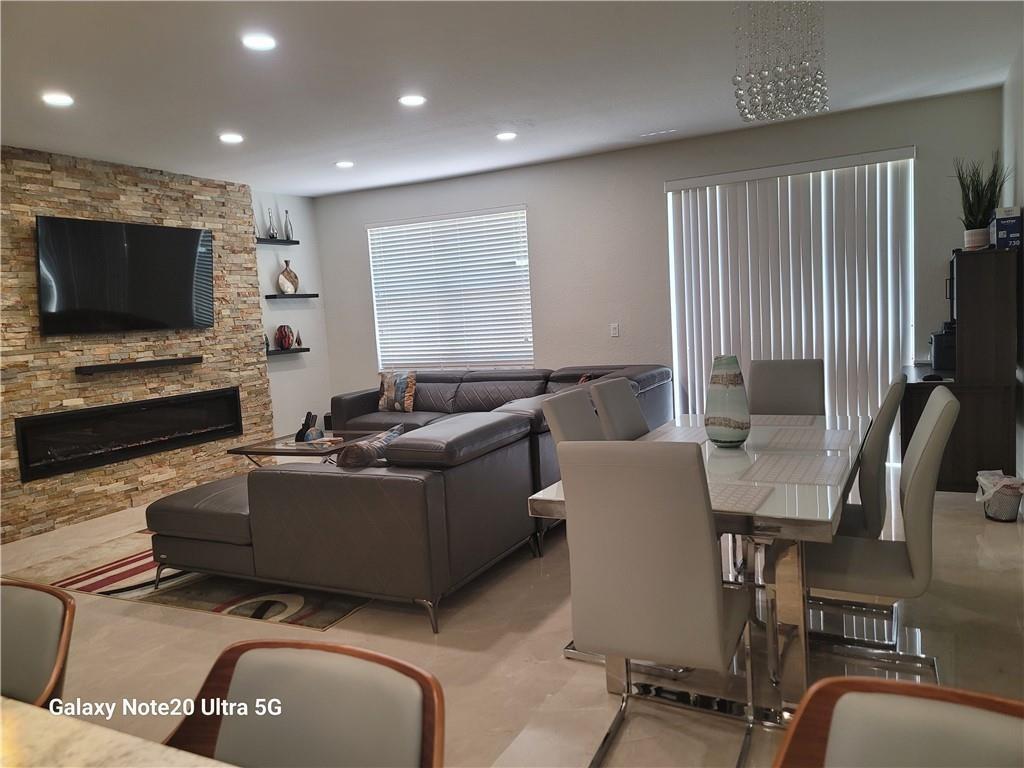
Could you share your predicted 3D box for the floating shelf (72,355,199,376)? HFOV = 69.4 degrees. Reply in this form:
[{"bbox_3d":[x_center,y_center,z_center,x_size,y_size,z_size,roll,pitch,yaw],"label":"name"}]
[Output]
[{"bbox_3d":[-2.900,-0.145,5.828,0.200,0.050,0.930,0,6,30],"label":"floating shelf"}]

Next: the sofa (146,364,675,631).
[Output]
[{"bbox_3d":[-0.738,0.459,5.277,2.830,0.885,3.520,0,6,28],"label":"sofa"}]

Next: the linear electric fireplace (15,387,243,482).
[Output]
[{"bbox_3d":[-2.966,0.355,5.951,0.130,0.440,1.900,0,6,30],"label":"linear electric fireplace"}]

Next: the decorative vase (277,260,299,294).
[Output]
[{"bbox_3d":[-2.260,-1.078,7.465,0.130,0.336,0.230,0,6,30],"label":"decorative vase"}]

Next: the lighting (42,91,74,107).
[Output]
[{"bbox_3d":[-2.524,-1.593,4.119,0.168,0.030,0.168,0,6,29],"label":"lighting"}]

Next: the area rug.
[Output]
[{"bbox_3d":[-1.229,0.944,5.141,2.364,0.012,3.017,0,6,27],"label":"area rug"}]

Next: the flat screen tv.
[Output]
[{"bbox_3d":[-2.986,-0.833,5.841,0.059,0.831,1.474,7,9,28],"label":"flat screen tv"}]

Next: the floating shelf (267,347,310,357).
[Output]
[{"bbox_3d":[-2.306,-0.312,7.379,0.200,0.038,0.600,0,6,30],"label":"floating shelf"}]

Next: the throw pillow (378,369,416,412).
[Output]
[{"bbox_3d":[-1.099,0.072,7.068,0.415,0.406,0.139,0,-8,29],"label":"throw pillow"}]

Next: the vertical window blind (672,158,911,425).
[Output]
[{"bbox_3d":[2.097,-0.488,5.721,1.800,2.334,0.099,0,6,29],"label":"vertical window blind"}]

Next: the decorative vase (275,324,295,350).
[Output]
[{"bbox_3d":[-2.282,-0.464,7.421,0.140,0.245,0.200,0,6,30],"label":"decorative vase"}]

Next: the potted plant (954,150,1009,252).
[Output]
[{"bbox_3d":[3.127,-1.212,4.932,0.330,0.640,0.330,0,6,30],"label":"potted plant"}]

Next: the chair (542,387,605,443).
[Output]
[{"bbox_3d":[0.482,0.546,2.929,0.600,1.010,0.440,0,6,29],"label":"chair"}]

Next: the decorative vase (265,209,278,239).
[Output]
[{"bbox_3d":[-2.355,-1.567,7.241,0.099,0.297,0.099,0,6,29],"label":"decorative vase"}]

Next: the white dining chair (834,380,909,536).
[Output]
[{"bbox_3d":[1.340,0.496,3.107,0.574,1.009,0.455,0,6,29],"label":"white dining chair"}]

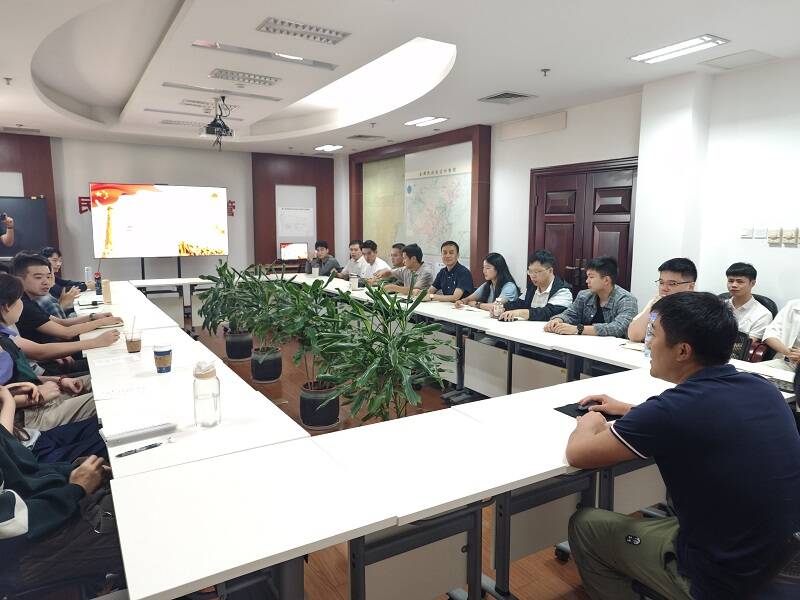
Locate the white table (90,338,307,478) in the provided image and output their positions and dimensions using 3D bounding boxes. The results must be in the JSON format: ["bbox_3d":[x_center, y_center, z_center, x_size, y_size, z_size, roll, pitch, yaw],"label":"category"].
[{"bbox_3d":[-1.057,0.752,2.491,0.610,0.740,1.840,-4,9,-31],"label":"white table"}]

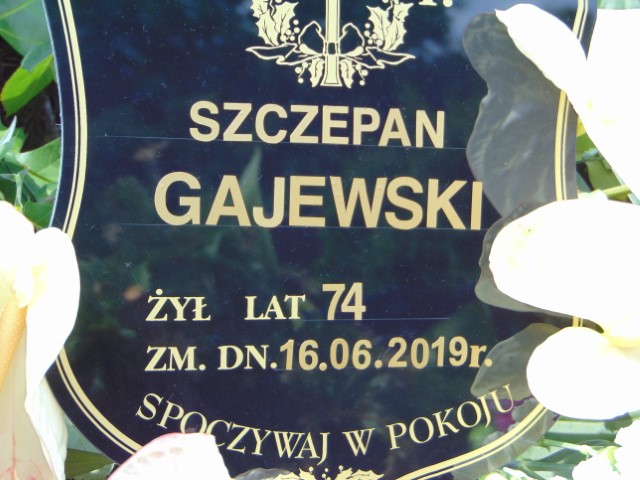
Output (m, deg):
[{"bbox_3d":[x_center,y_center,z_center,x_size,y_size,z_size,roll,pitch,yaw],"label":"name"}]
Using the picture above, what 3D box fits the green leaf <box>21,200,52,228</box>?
[{"bbox_3d":[-0.118,-0.010,0.840,0.020,0.018,0.010,0,25,0],"label":"green leaf"}]

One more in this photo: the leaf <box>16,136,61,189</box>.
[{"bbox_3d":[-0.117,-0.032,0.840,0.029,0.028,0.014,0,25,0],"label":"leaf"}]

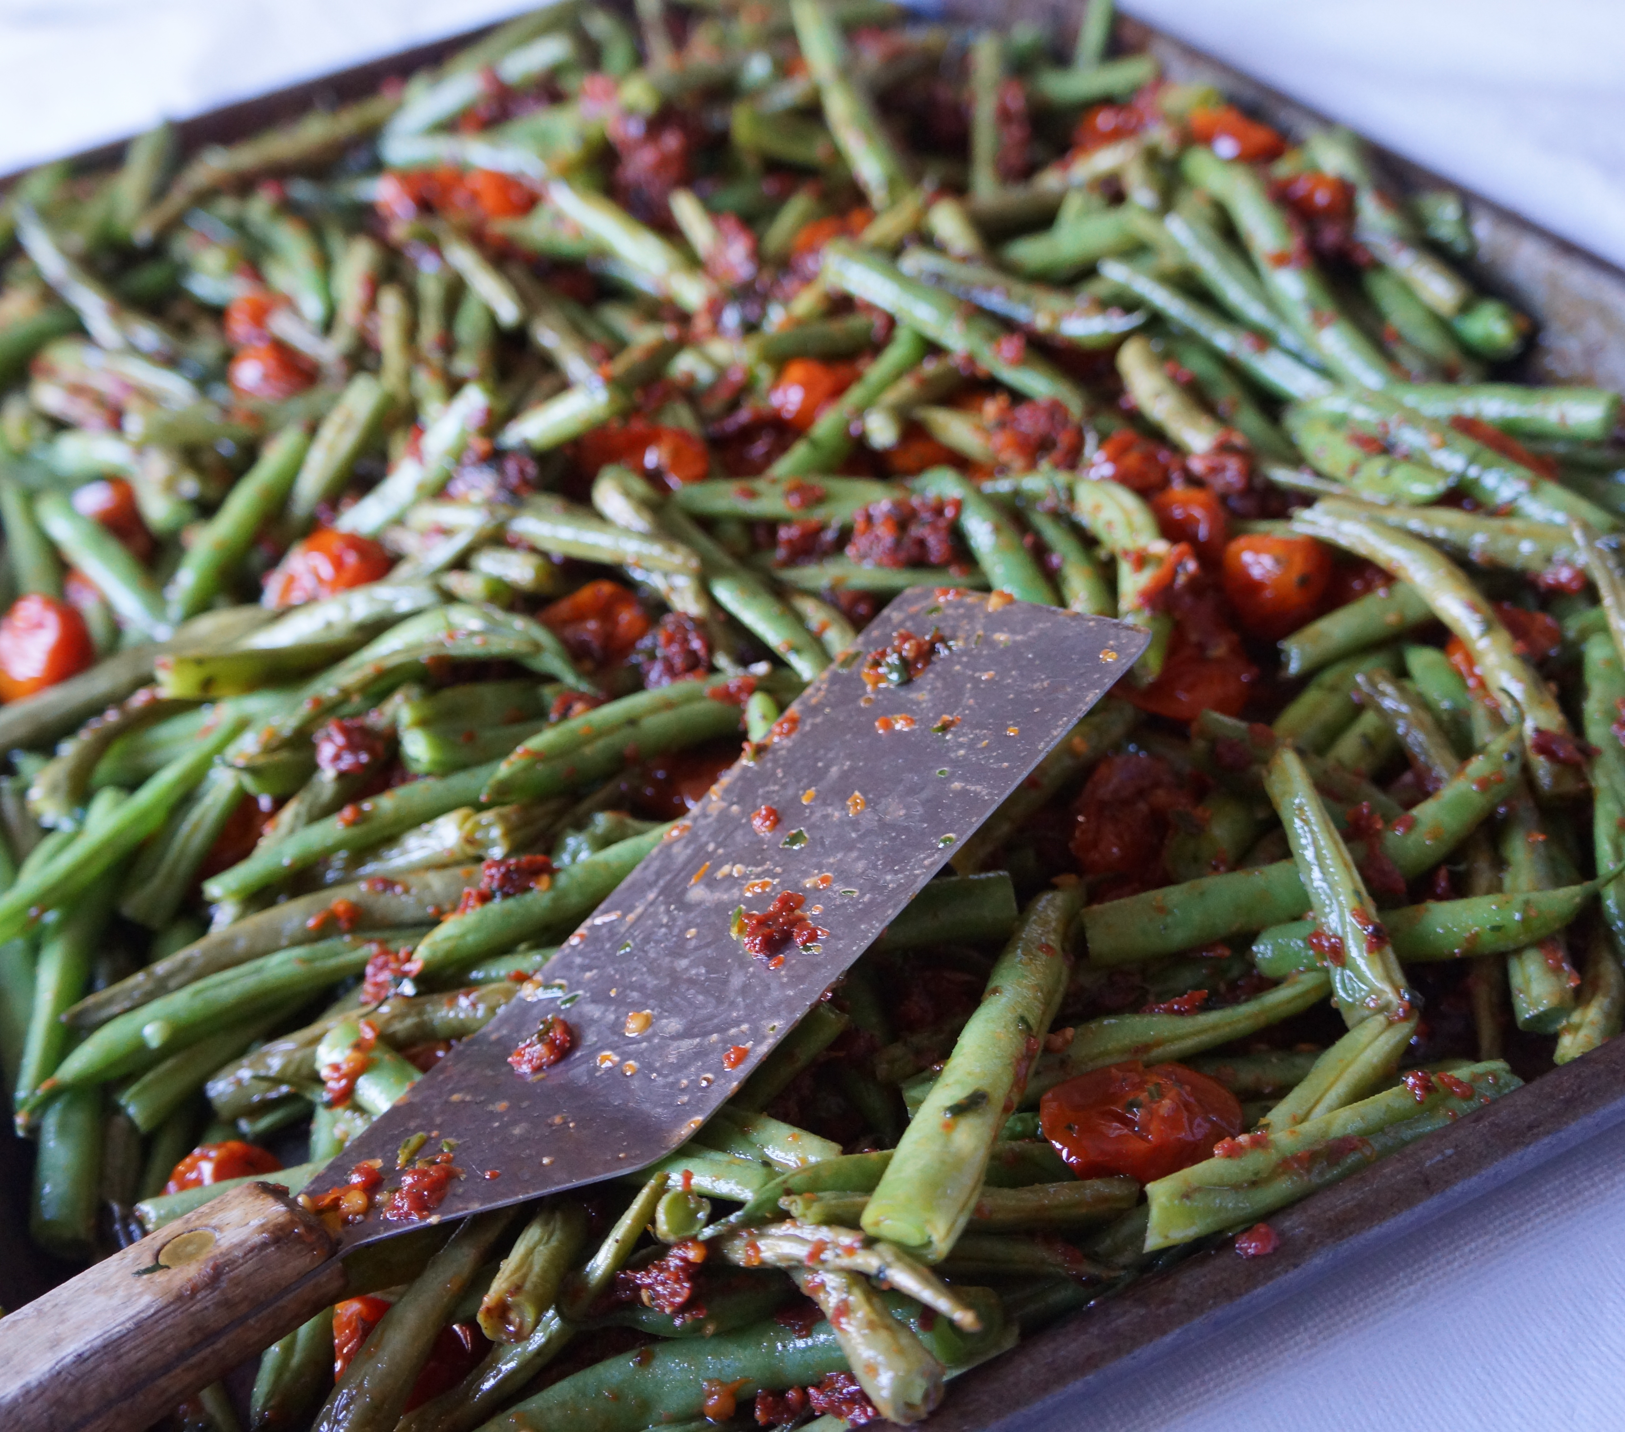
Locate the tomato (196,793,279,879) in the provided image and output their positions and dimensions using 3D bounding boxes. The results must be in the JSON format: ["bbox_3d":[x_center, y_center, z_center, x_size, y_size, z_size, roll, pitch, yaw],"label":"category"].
[{"bbox_3d":[-0.095,0.020,0.328,0.018,0.015,0.017,-23,42,-16],"label":"tomato"}]

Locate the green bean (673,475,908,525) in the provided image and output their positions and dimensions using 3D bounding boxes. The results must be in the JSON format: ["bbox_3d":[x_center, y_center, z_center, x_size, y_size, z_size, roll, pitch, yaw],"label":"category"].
[{"bbox_3d":[-0.005,-0.041,0.367,0.045,0.008,0.009,4,42,17],"label":"green bean"}]

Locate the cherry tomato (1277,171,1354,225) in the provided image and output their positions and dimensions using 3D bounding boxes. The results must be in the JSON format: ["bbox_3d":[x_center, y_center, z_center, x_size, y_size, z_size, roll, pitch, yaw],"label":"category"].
[{"bbox_3d":[0.111,-0.114,0.435,0.018,0.013,0.016,2,41,14],"label":"cherry tomato"}]

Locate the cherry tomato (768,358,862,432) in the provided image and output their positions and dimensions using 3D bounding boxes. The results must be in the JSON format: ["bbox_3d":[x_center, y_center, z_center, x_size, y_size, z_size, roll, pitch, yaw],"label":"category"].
[{"bbox_3d":[0.001,-0.065,0.400,0.019,0.017,0.018,-10,40,2],"label":"cherry tomato"}]

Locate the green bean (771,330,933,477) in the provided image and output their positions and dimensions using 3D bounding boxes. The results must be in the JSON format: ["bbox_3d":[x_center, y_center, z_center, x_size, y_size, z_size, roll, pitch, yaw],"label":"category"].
[{"bbox_3d":[0.009,-0.064,0.397,0.009,0.009,0.060,15,46,28],"label":"green bean"}]

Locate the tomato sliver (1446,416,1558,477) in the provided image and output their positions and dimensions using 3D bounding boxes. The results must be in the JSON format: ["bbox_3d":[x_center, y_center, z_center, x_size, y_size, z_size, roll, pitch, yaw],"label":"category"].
[{"bbox_3d":[0.123,-0.048,0.351,0.006,0.007,0.021,-28,43,-19],"label":"tomato sliver"}]

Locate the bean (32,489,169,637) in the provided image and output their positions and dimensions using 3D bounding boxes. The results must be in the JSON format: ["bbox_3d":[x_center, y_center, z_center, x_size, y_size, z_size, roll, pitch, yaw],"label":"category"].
[{"bbox_3d":[-0.142,-0.031,0.391,0.009,0.009,0.062,-31,45,-24],"label":"bean"}]

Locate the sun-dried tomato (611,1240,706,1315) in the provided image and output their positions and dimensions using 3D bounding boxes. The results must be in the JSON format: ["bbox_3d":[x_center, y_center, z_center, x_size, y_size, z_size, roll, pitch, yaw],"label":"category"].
[{"bbox_3d":[-0.020,0.073,0.256,0.013,0.007,0.010,-6,40,5],"label":"sun-dried tomato"}]

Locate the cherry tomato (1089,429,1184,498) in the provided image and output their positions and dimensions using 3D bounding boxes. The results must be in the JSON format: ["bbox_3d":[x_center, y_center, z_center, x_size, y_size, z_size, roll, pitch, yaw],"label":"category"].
[{"bbox_3d":[0.059,-0.046,0.362,0.018,0.012,0.016,-1,40,9],"label":"cherry tomato"}]

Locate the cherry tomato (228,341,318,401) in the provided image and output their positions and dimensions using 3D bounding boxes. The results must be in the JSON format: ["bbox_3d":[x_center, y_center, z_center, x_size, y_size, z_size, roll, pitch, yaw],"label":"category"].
[{"bbox_3d":[-0.122,-0.078,0.444,0.020,0.015,0.017,-19,41,-11],"label":"cherry tomato"}]

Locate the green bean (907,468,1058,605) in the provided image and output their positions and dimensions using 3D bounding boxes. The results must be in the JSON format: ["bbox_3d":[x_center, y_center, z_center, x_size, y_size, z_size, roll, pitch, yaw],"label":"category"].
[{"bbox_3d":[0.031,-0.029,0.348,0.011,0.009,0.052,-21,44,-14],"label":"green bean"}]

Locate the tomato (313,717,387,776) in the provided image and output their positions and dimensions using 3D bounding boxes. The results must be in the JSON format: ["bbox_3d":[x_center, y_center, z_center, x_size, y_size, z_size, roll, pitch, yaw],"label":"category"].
[{"bbox_3d":[-0.081,0.006,0.342,0.013,0.008,0.011,-6,40,5],"label":"tomato"}]

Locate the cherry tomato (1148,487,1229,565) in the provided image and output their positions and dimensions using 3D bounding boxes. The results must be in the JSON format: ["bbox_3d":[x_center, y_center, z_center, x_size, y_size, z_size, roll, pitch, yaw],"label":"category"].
[{"bbox_3d":[0.066,-0.033,0.345,0.017,0.016,0.017,-2,41,11],"label":"cherry tomato"}]

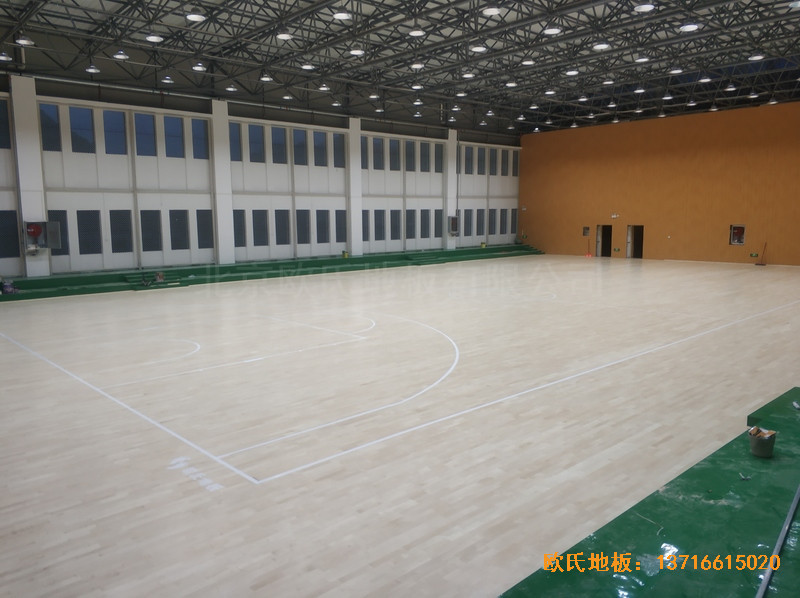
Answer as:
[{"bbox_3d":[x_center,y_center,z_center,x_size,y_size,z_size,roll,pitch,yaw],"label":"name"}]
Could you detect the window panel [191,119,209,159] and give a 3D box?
[{"bbox_3d":[-8.883,-7.131,27.907,0.777,1.693,0.100,-8,10,-43],"label":"window panel"}]

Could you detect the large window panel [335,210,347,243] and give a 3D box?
[{"bbox_3d":[-3.148,-3.926,33.747,0.795,1.715,0.100,-8,10,-43],"label":"large window panel"}]

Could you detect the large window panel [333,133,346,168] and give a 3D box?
[{"bbox_3d":[-3.092,-7.555,31.831,0.710,1.690,0.100,-8,11,-43],"label":"large window panel"}]

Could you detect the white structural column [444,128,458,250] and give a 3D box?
[{"bbox_3d":[3.017,-6.719,38.525,0.760,7.240,0.620,-8,10,-43],"label":"white structural column"}]

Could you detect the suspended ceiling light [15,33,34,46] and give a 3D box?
[{"bbox_3d":[-10.380,-7.232,17.254,0.450,0.300,0.450,-8,10,-43],"label":"suspended ceiling light"}]

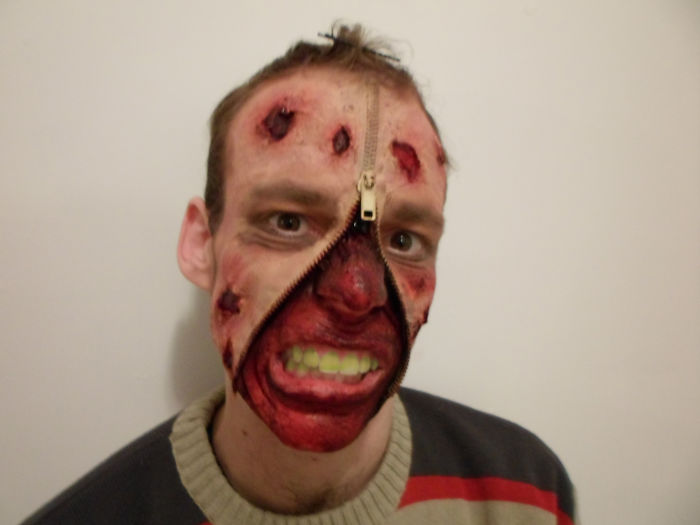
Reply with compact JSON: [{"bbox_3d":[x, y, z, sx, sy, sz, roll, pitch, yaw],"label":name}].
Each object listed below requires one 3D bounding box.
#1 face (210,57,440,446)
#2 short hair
[{"bbox_3d":[-0.008,-0.003,0.318,0.153,0.211,0.121,9,-5,-15],"label":"face"},{"bbox_3d":[-0.016,-0.070,0.384,0.168,0.164,0.189,9,-5,-15],"label":"short hair"}]

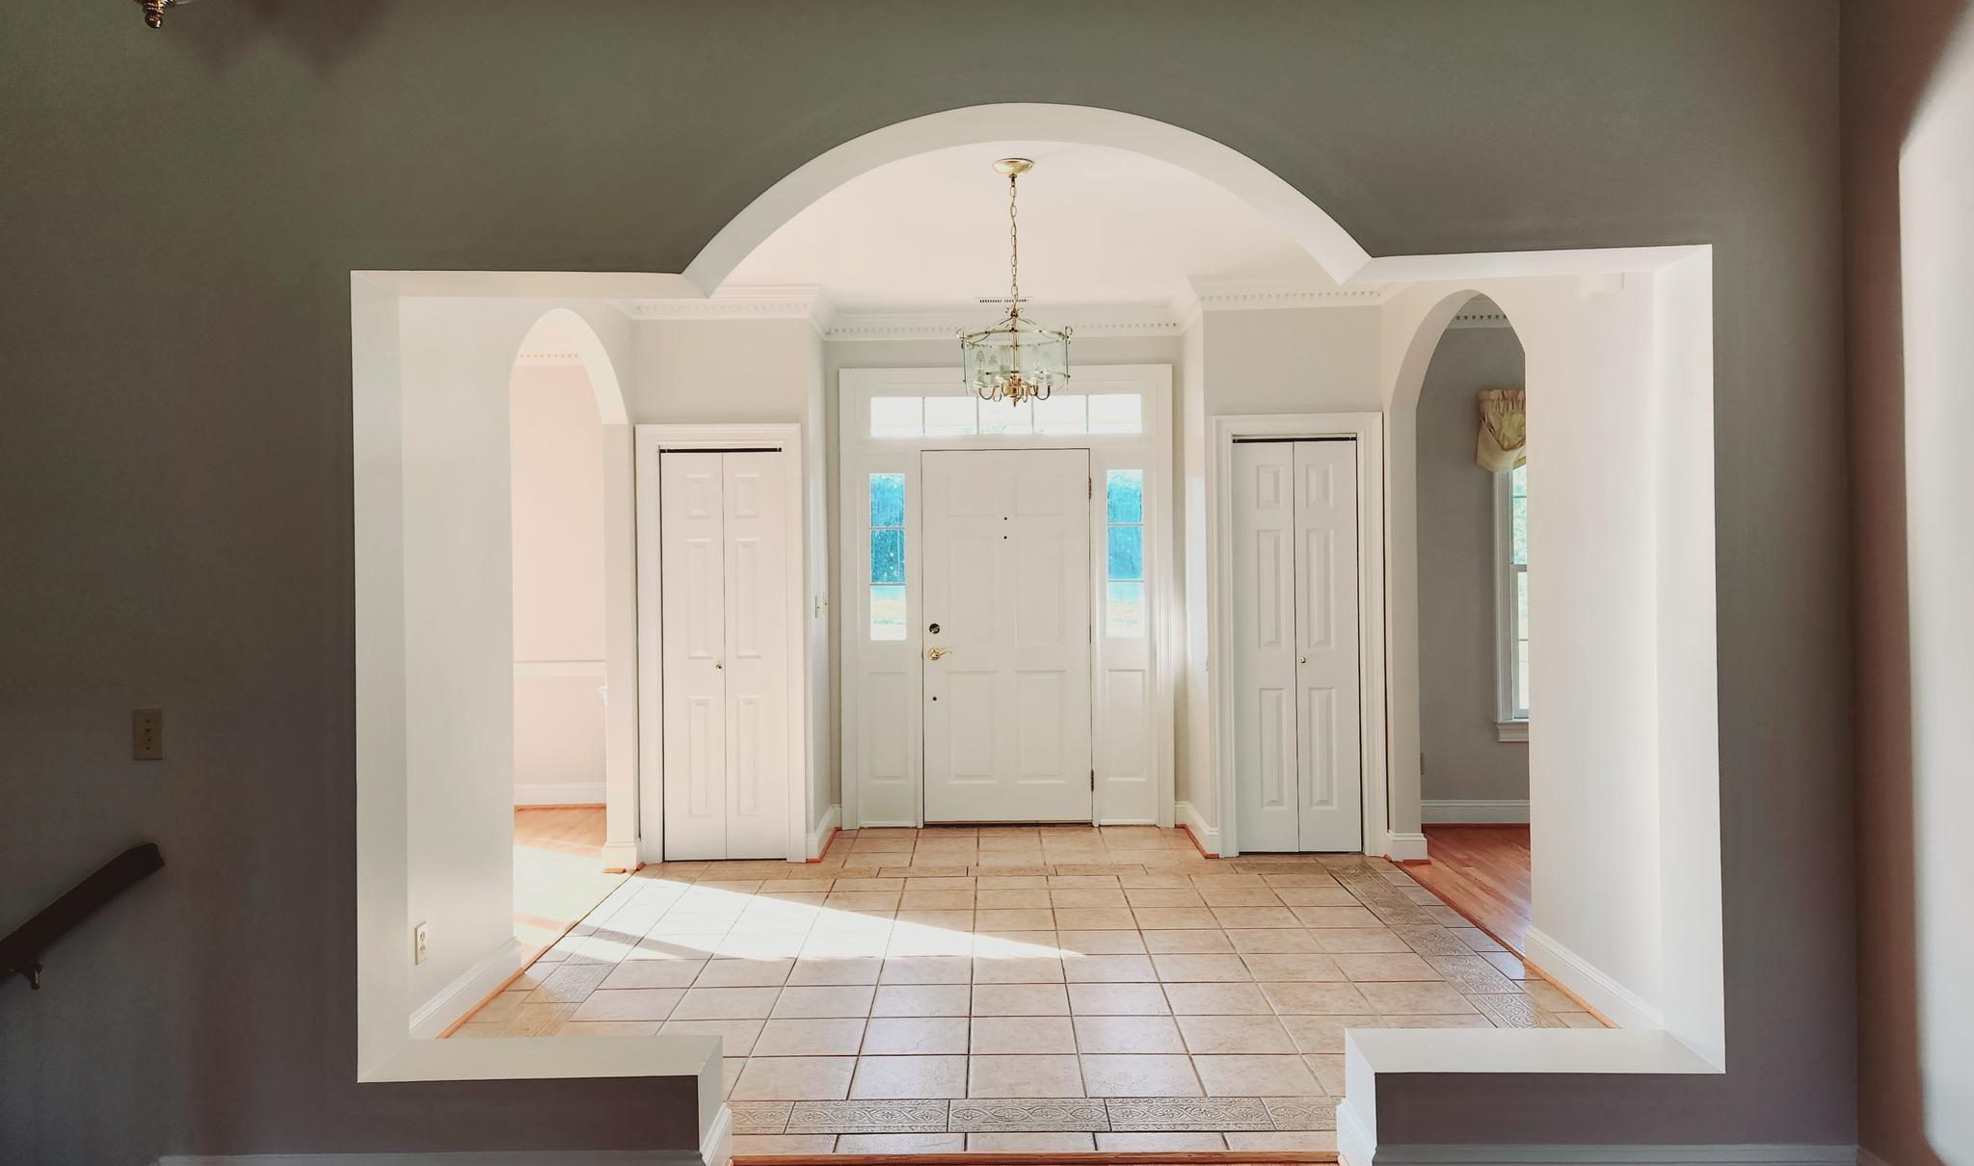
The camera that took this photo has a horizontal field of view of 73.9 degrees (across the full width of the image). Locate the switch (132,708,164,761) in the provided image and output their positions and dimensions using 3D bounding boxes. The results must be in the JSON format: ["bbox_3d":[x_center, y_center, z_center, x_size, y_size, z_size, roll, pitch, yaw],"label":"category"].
[{"bbox_3d":[-1.794,0.325,2.804,0.067,0.113,0.010,-1,0,1],"label":"switch"}]

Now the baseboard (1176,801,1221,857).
[{"bbox_3d":[1.061,1.240,6.671,0.096,0.142,0.876,-1,0,1],"label":"baseboard"}]

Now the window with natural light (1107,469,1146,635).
[{"bbox_3d":[0.756,-0.157,7.148,0.210,0.916,0.050,-1,0,1],"label":"window with natural light"}]

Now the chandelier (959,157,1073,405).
[{"bbox_3d":[0.094,-1.013,4.431,0.383,0.824,0.383,-1,0,1],"label":"chandelier"}]

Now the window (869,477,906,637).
[{"bbox_3d":[-0.540,-0.141,7.167,0.196,0.914,0.050,-1,0,1],"label":"window"}]

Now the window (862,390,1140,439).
[{"bbox_3d":[0.106,-0.915,7.160,1.486,0.240,0.050,-1,0,1],"label":"window"}]

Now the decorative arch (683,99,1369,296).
[{"bbox_3d":[0.084,-0.847,2.907,1.460,0.341,0.247,-1,0,1],"label":"decorative arch"}]

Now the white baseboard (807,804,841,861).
[{"bbox_3d":[-0.822,1.265,6.699,0.074,0.142,0.876,-1,0,1],"label":"white baseboard"}]

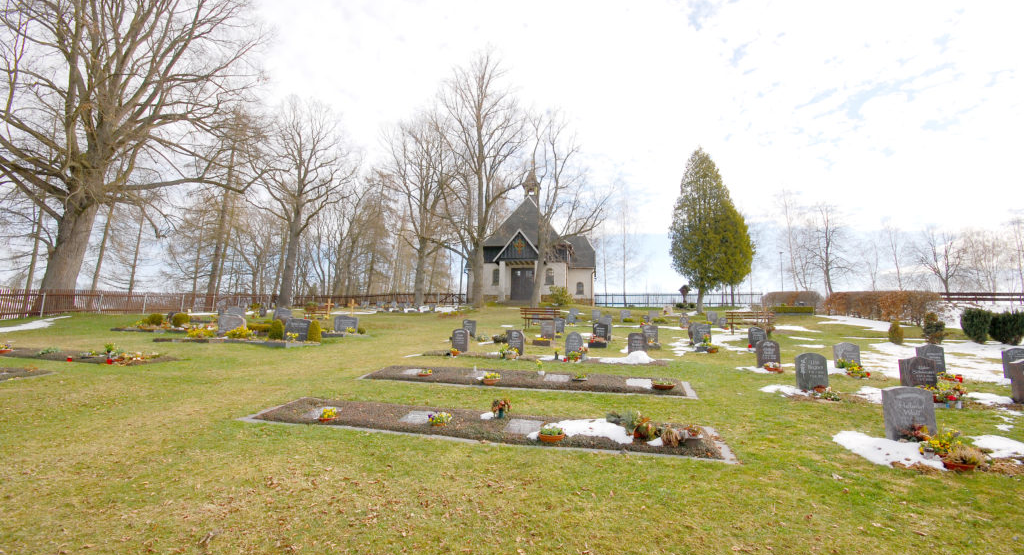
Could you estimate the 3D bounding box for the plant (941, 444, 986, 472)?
[{"bbox_3d":[4.674,1.842,4.432,0.360,0.230,0.350,0,-6,12],"label":"plant"}]

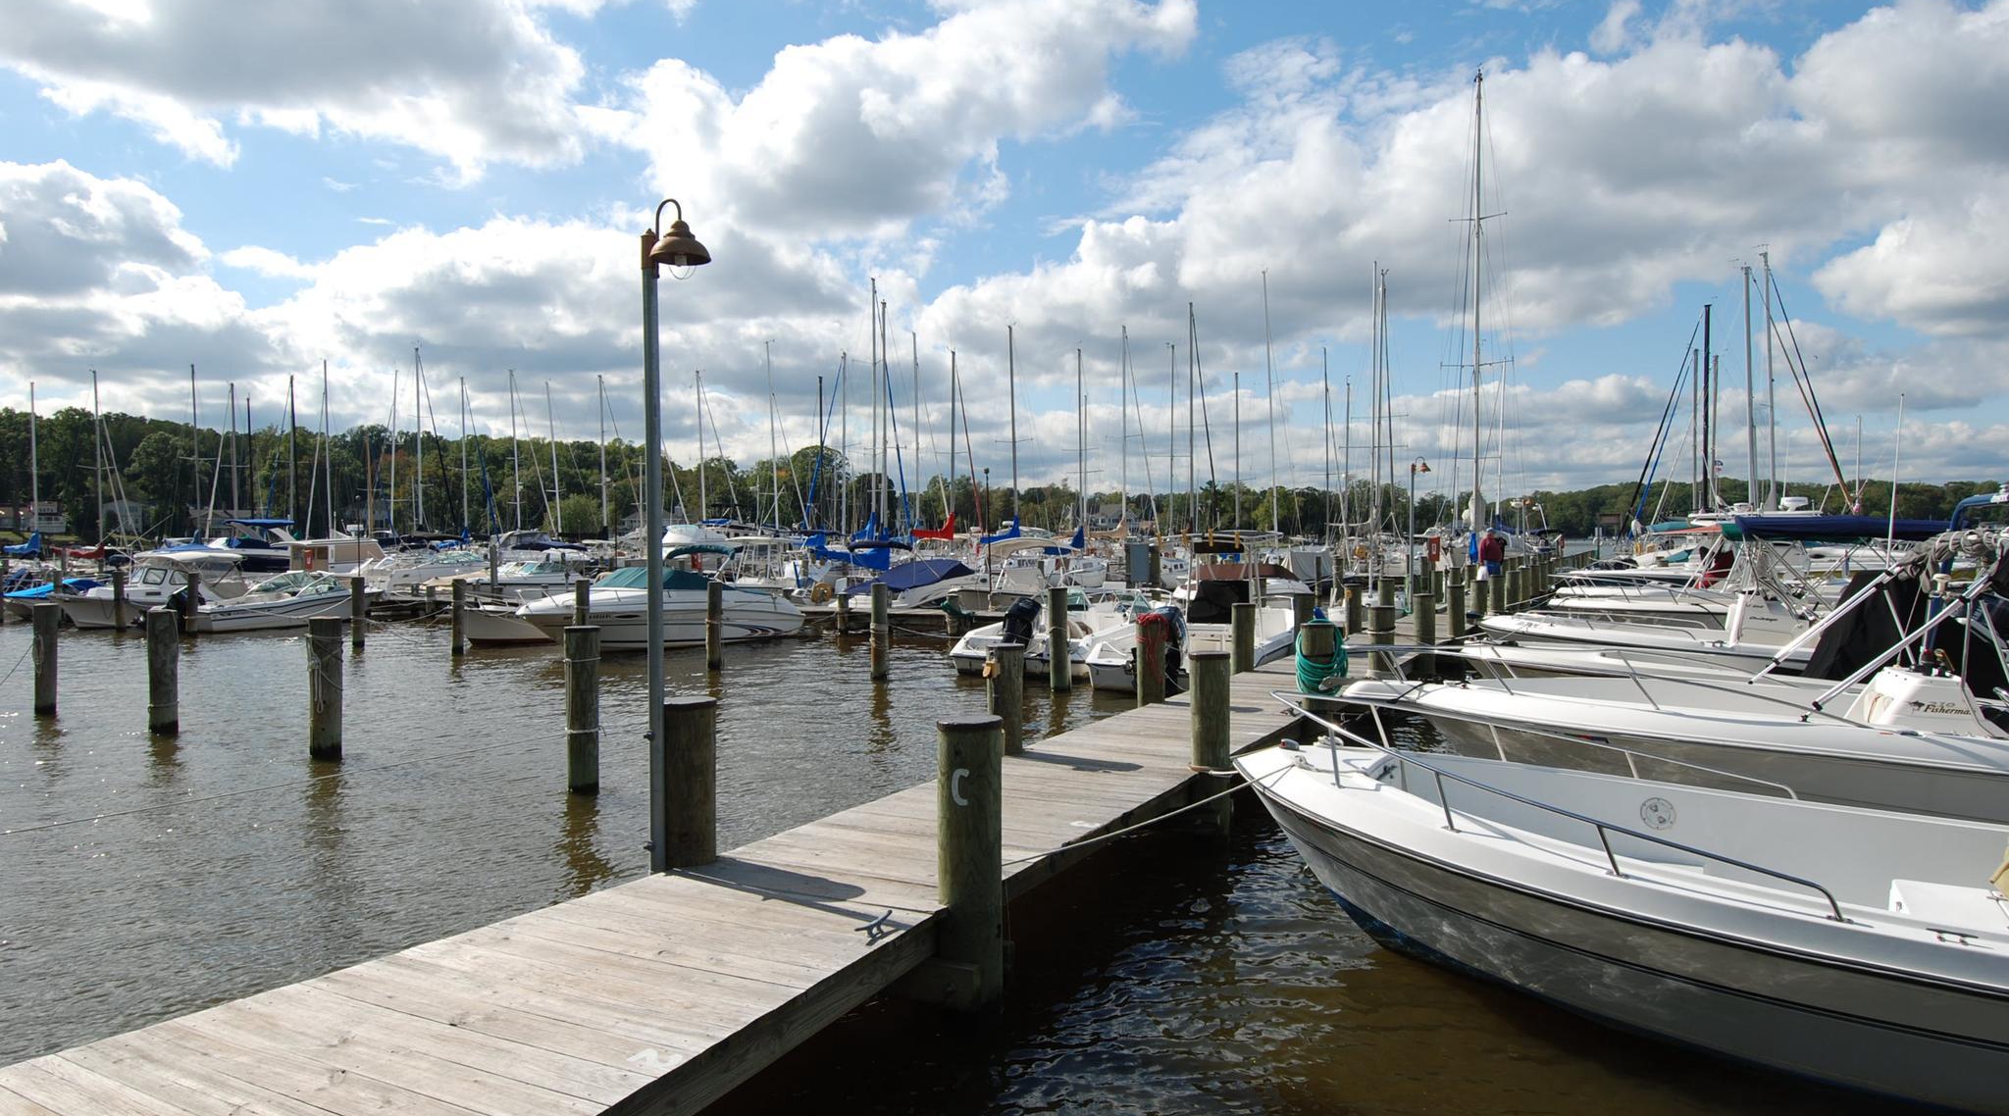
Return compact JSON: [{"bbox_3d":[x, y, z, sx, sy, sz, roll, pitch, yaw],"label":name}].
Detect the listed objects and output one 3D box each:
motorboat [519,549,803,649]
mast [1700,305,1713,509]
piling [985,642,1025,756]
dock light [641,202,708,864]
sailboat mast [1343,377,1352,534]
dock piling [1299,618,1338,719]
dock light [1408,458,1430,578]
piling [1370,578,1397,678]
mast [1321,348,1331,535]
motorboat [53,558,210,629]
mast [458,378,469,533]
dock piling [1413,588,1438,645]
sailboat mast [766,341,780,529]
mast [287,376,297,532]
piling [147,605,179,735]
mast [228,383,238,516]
[{"bbox_3d":[-6.705,0.734,21.952,2.400,1.950,6.000,1,1,28],"label":"motorboat"},{"bbox_3d":[24.809,-4.550,41.574,0.161,8.750,0.140,1,1,29],"label":"mast"},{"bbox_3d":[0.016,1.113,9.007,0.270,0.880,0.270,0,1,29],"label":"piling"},{"bbox_3d":[-1.533,-0.107,5.469,0.380,3.202,0.280,1,1,28],"label":"dock light"},{"bbox_3d":[16.375,-4.522,56.071,0.161,8.320,0.140,1,1,29],"label":"sailboat mast"},{"bbox_3d":[2.888,1.076,10.800,0.295,0.967,0.295,0,1,0],"label":"dock piling"},{"bbox_3d":[8.913,-0.510,25.194,0.460,3.340,0.290,0,1,29],"label":"dock light"},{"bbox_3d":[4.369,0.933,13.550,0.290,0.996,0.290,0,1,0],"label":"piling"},{"bbox_3d":[13.986,-4.663,51.075,0.161,8.800,0.140,0,1,29],"label":"mast"},{"bbox_3d":[-22.715,0.777,32.014,2.100,2.000,5.300,0,1,24],"label":"motorboat"},{"bbox_3d":[-26.188,-4.428,57.074,0.161,8.660,0.140,-1,1,29],"label":"mast"},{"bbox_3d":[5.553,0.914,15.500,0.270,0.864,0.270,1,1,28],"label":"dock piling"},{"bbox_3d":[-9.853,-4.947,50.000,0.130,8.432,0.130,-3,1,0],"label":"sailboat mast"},{"bbox_3d":[-35.786,-4.606,59.077,0.161,9.080,0.140,1,1,29],"label":"mast"},{"bbox_3d":[-8.705,1.178,12.150,0.290,1.299,0.290,0,1,0],"label":"piling"},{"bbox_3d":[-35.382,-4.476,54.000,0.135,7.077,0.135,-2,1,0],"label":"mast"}]

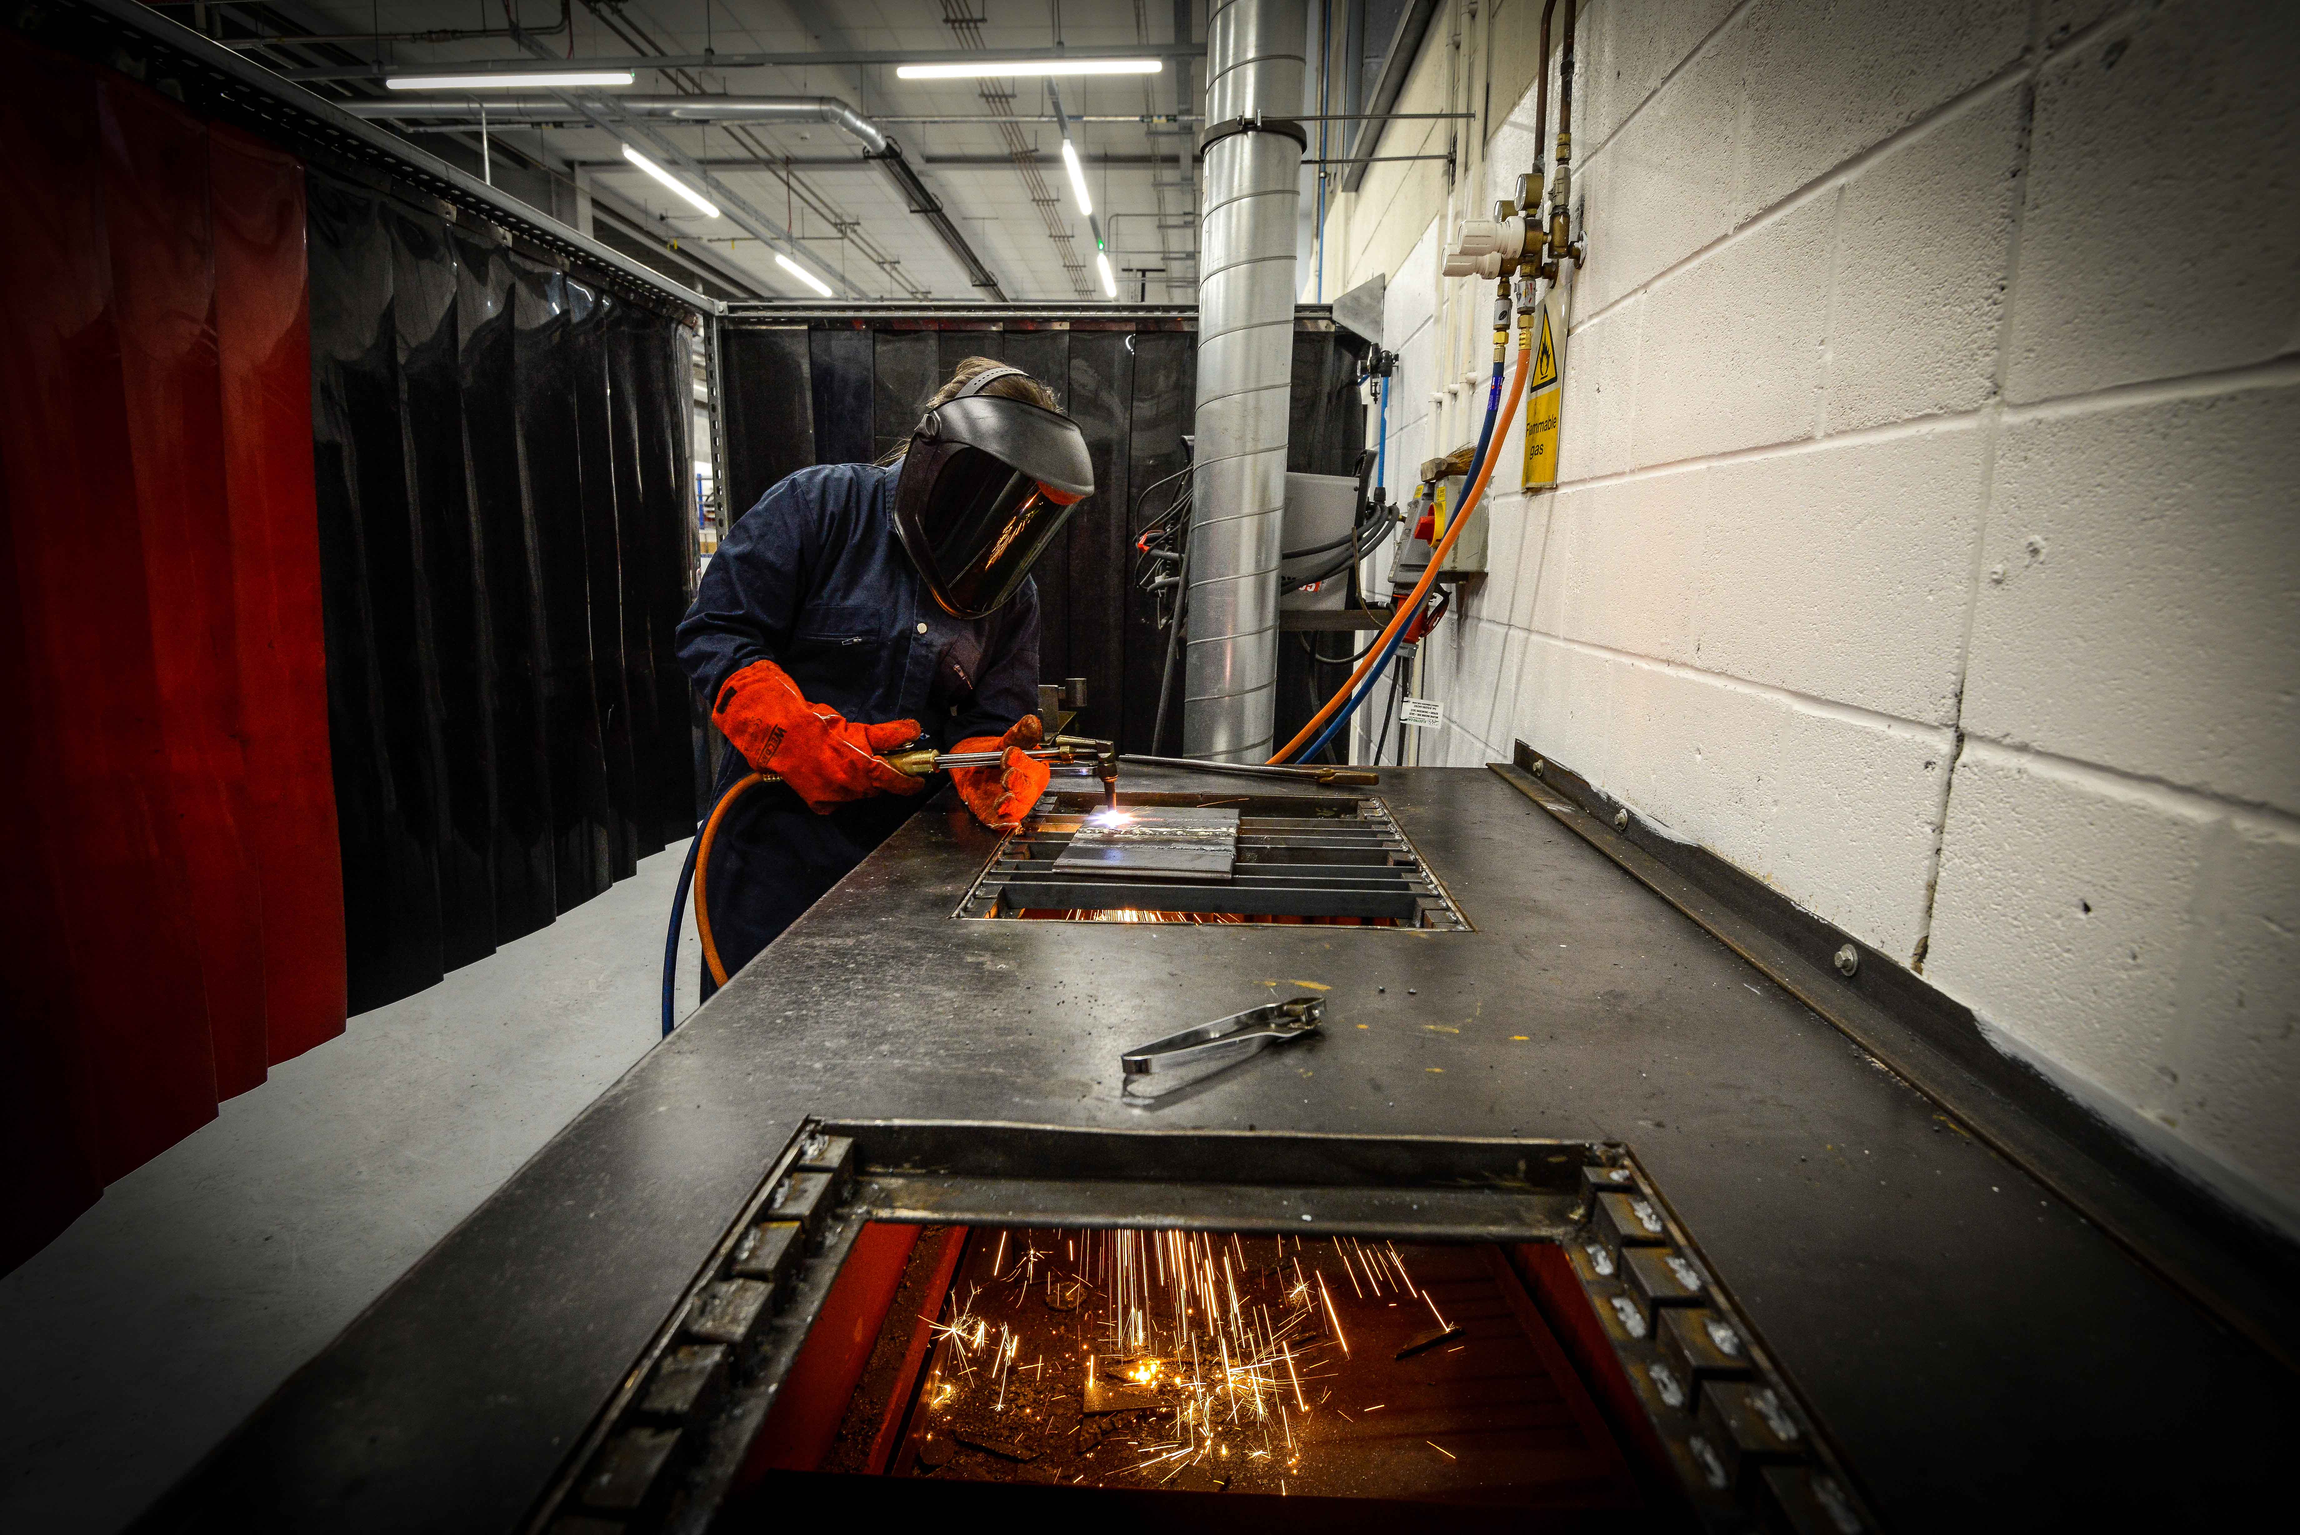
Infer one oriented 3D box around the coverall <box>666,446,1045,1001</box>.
[{"bbox_3d":[-0.380,0.222,1.652,0.400,1.270,0.500,10,14,42],"label":"coverall"}]

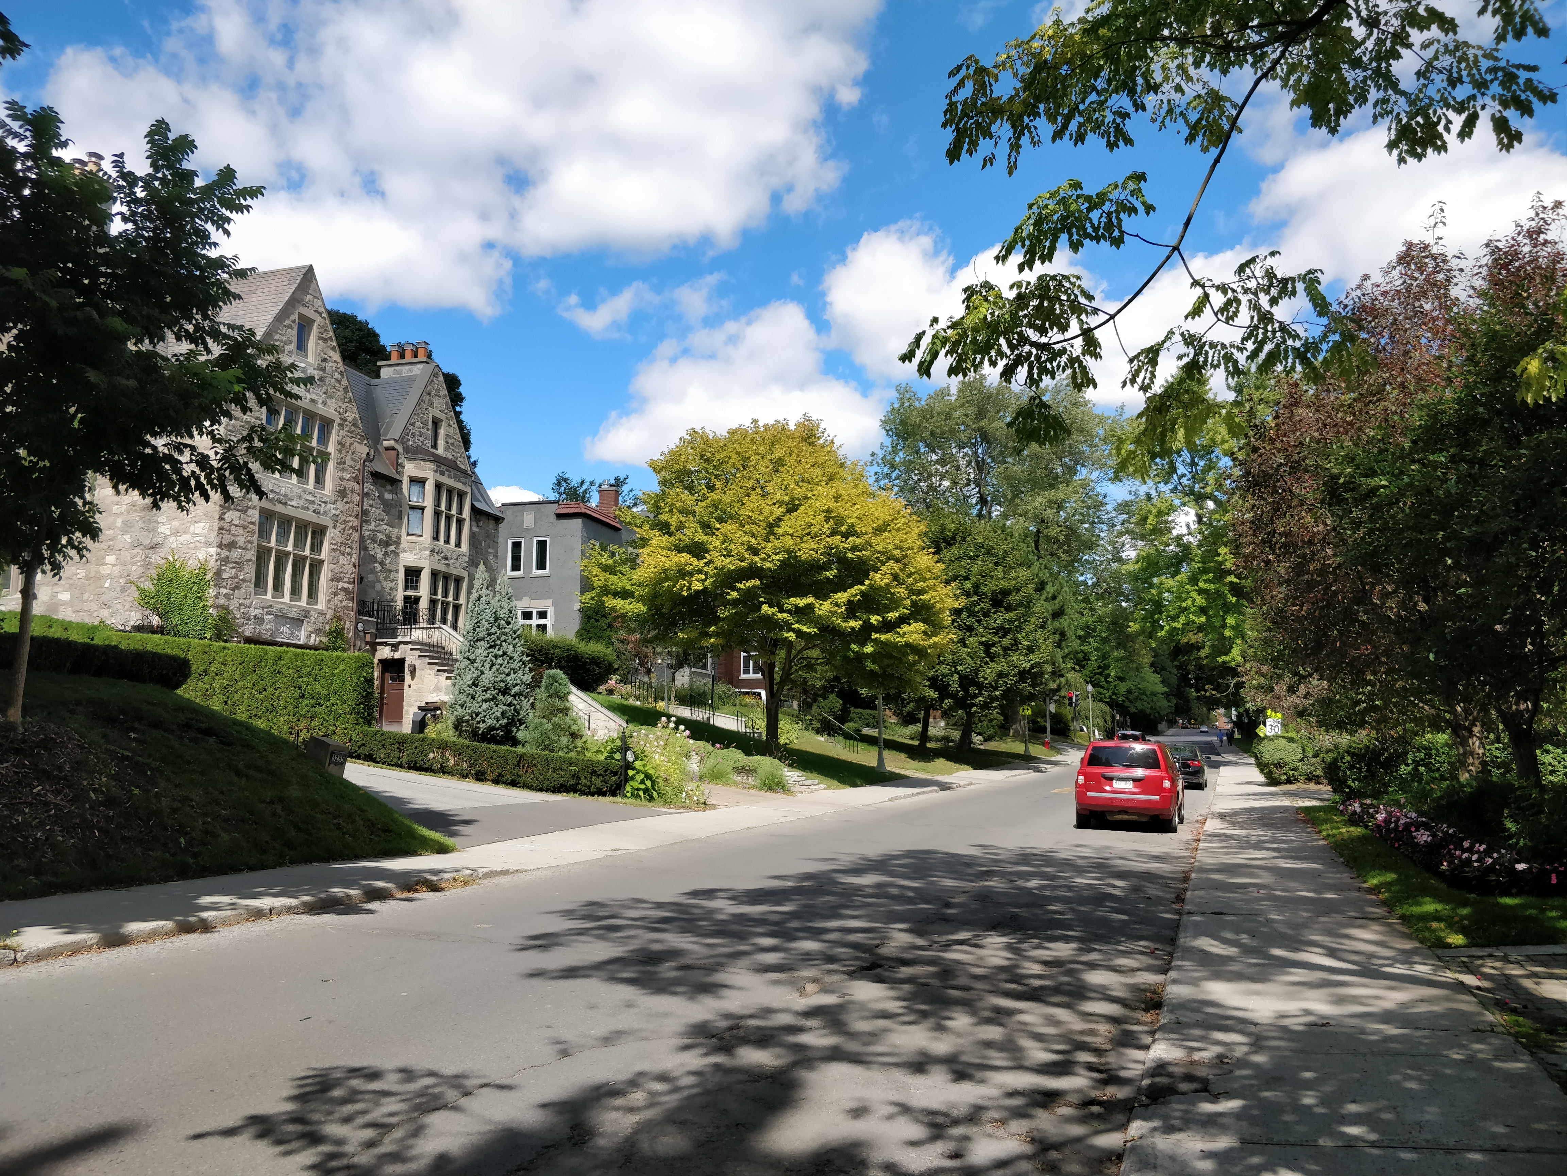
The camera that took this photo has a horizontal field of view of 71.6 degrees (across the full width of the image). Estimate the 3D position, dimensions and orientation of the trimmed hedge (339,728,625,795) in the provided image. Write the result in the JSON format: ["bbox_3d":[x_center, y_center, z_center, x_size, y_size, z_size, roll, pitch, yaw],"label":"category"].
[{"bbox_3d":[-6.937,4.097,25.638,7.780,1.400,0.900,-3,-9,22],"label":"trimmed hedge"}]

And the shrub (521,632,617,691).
[{"bbox_3d":[-6.424,2.202,32.300,1.900,1.750,2.600,-3,-8,22],"label":"shrub"}]

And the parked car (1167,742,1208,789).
[{"bbox_3d":[12.607,5.672,34.858,1.780,1.460,4.550,-3,-8,22],"label":"parked car"}]

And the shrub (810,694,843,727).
[{"bbox_3d":[1.992,5.719,50.500,1.500,1.650,1.500,0,-7,0],"label":"shrub"}]

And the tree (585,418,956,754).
[{"bbox_3d":[-0.432,-0.199,35.698,12.300,11.110,12.000,-3,-9,22],"label":"tree"}]

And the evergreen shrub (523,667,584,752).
[{"bbox_3d":[-5.746,3.172,27.200,1.550,2.400,1.550,0,-7,0],"label":"evergreen shrub"}]

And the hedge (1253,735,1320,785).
[{"bbox_3d":[16.301,5.573,35.200,2.000,1.620,2.100,-3,-8,22],"label":"hedge"}]

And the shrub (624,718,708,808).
[{"bbox_3d":[-2.610,3.800,23.866,1.750,1.860,1.600,-3,-9,22],"label":"shrub"}]

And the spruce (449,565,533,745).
[{"bbox_3d":[-7.448,1.739,27.262,2.150,4.680,2.100,-3,-9,22],"label":"spruce"}]

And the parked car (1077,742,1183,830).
[{"bbox_3d":[6.713,3.730,20.962,1.790,1.650,4.410,-3,-8,22],"label":"parked car"}]

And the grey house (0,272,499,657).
[{"bbox_3d":[-15.866,-2.173,33.159,10.500,10.400,12.900,-3,-9,19],"label":"grey house"}]

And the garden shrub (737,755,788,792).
[{"bbox_3d":[-0.572,4.924,28.932,1.300,0.940,1.150,-3,-9,22],"label":"garden shrub"}]

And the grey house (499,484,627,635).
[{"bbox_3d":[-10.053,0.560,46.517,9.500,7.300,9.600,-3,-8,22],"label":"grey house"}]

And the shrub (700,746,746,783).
[{"bbox_3d":[-1.618,4.787,29.300,1.200,1.000,1.250,-3,-8,22],"label":"shrub"}]

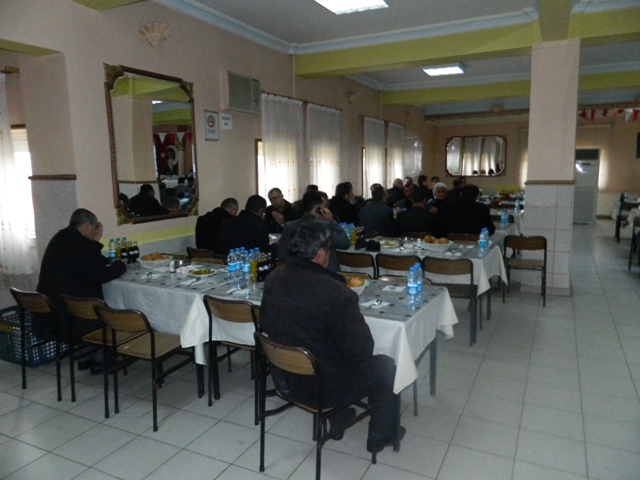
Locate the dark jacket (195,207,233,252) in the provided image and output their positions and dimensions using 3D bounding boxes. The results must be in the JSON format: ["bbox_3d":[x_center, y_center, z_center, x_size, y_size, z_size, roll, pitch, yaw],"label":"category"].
[{"bbox_3d":[-1.121,-0.001,5.047,0.540,0.700,0.460,4,10,33],"label":"dark jacket"}]

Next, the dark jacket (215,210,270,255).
[{"bbox_3d":[-0.783,0.013,4.944,0.560,0.700,0.480,4,10,32],"label":"dark jacket"}]

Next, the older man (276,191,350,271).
[{"bbox_3d":[-0.021,0.183,4.671,0.580,1.350,0.800,4,10,35],"label":"older man"}]

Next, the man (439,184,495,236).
[{"bbox_3d":[1.786,-0.003,5.585,0.620,1.320,0.750,2,9,27],"label":"man"}]

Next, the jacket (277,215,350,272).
[{"bbox_3d":[-0.052,0.120,4.249,0.630,0.720,0.520,4,10,33],"label":"jacket"}]

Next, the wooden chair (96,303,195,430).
[{"bbox_3d":[-1.098,0.744,3.026,0.440,0.770,0.520,3,9,27],"label":"wooden chair"}]

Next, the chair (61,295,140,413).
[{"bbox_3d":[-1.454,0.726,3.254,0.430,0.770,0.510,3,10,32],"label":"chair"}]

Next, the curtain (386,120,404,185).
[{"bbox_3d":[2.070,-2.086,12.390,0.140,1.980,1.380,3,9,27],"label":"curtain"}]

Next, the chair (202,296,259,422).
[{"bbox_3d":[-0.449,0.724,3.118,0.445,0.755,0.500,4,10,33],"label":"chair"}]

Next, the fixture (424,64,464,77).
[{"bbox_3d":[2.167,-2.993,8.106,0.580,0.090,0.660,3,9,27],"label":"fixture"}]

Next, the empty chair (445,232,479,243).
[{"bbox_3d":[1.877,0.264,5.907,0.445,0.755,0.500,3,9,27],"label":"empty chair"}]

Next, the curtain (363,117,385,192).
[{"bbox_3d":[1.240,-1.746,10.339,0.120,1.833,1.281,2,9,27],"label":"curtain"}]

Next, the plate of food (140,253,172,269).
[{"bbox_3d":[-1.439,0.192,4.071,0.290,0.090,0.230,-3,8,-9],"label":"plate of food"}]

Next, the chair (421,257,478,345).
[{"bbox_3d":[1.219,0.501,4.257,0.430,0.770,0.520,3,9,27],"label":"chair"}]

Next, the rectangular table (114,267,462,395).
[{"bbox_3d":[-0.598,0.678,3.420,2.800,0.760,0.840,3,9,27],"label":"rectangular table"}]

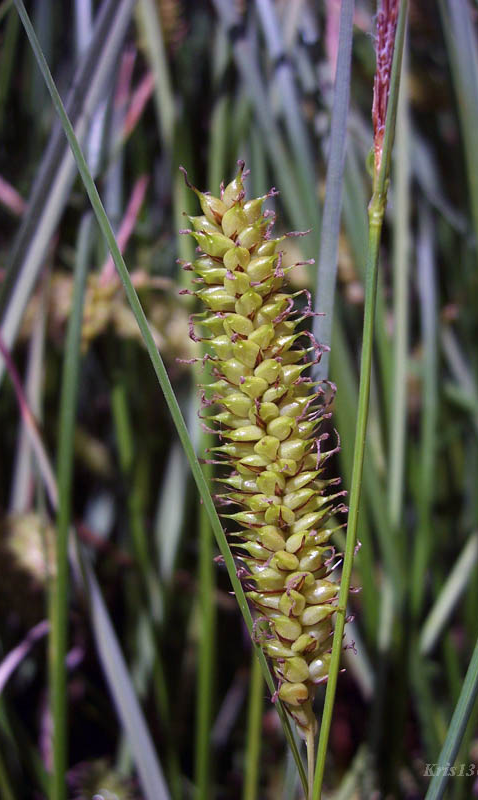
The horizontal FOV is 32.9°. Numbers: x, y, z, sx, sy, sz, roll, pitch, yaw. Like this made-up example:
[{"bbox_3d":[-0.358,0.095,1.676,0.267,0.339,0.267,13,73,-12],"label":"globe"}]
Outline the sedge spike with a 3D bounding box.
[{"bbox_3d":[0.004,0.006,0.092,0.014,0.065,0.014,-7,5,0],"label":"sedge spike"}]

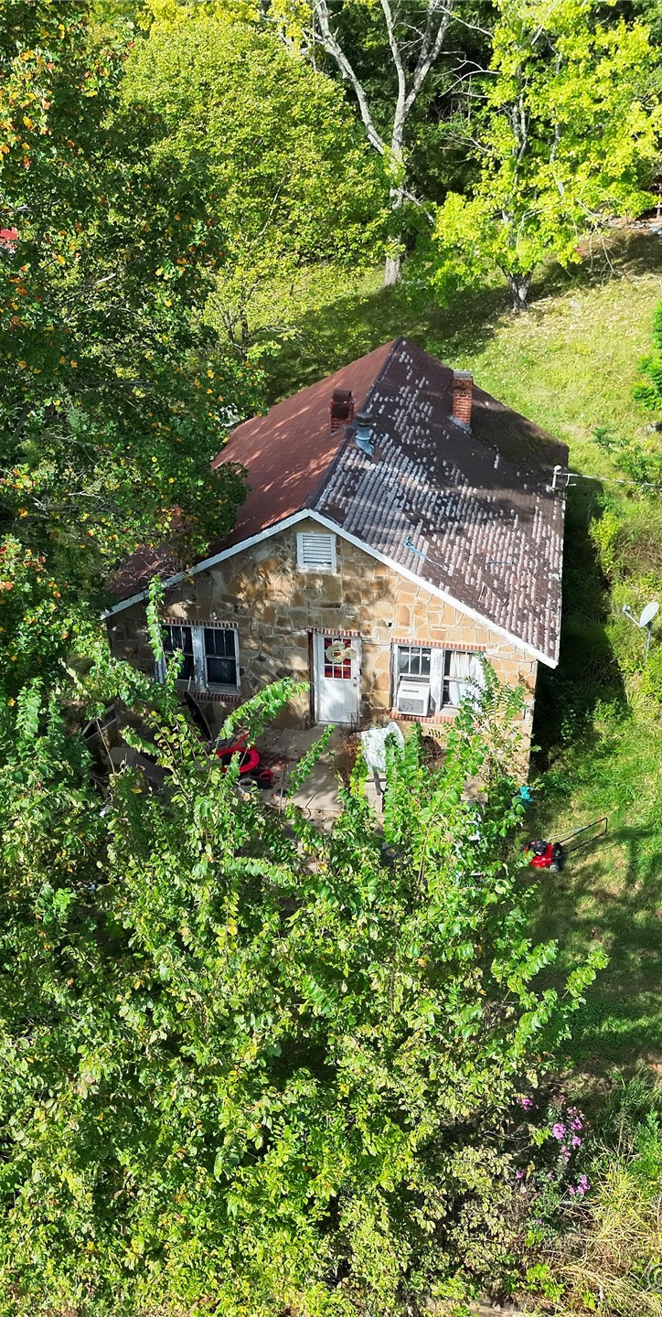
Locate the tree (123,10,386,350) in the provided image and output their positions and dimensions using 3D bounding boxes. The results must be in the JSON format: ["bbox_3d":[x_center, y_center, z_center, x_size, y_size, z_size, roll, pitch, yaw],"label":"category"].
[{"bbox_3d":[-2.658,-15.331,40.940,9.000,10.600,8.800,6,31,9],"label":"tree"}]

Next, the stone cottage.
[{"bbox_3d":[0.840,-3.149,28.505,9.060,5.650,11.750,6,31,9],"label":"stone cottage"}]

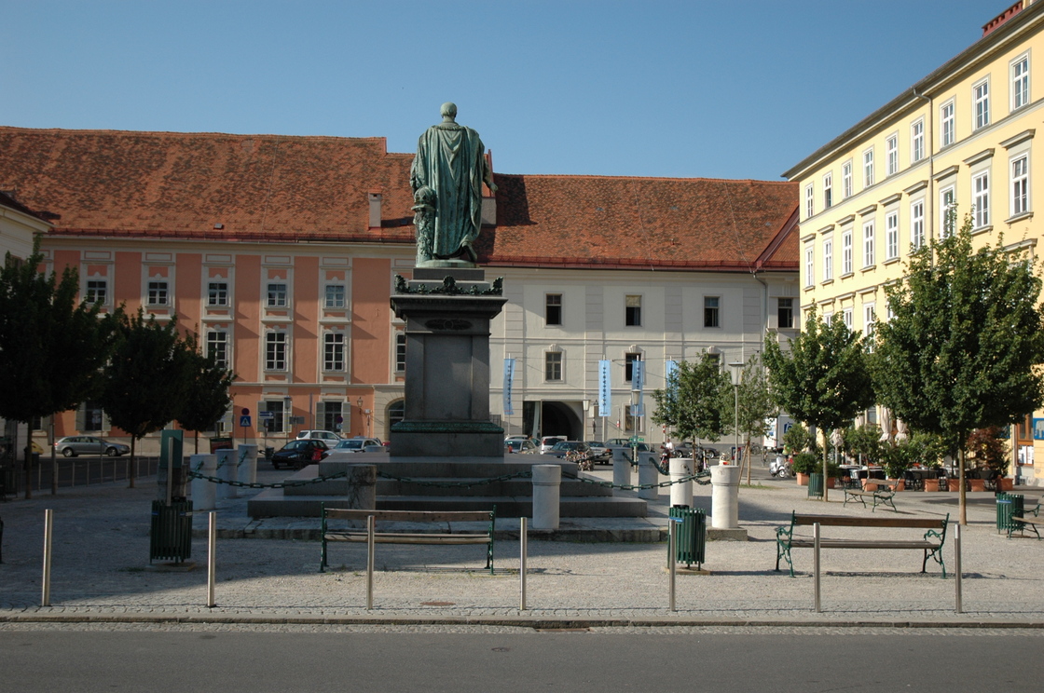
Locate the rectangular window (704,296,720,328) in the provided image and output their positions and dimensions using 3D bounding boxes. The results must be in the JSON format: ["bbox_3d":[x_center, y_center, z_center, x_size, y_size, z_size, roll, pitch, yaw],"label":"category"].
[{"bbox_3d":[14.450,-2.634,88.000,1.250,2.380,0.200,1,-3,-7],"label":"rectangular window"}]

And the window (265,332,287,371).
[{"bbox_3d":[-17.721,0.370,83.592,1.513,2.794,0.250,1,-3,-6],"label":"window"}]

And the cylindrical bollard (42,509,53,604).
[{"bbox_3d":[-4.419,1.973,10.780,0.065,0.900,0.065,1,-3,-6],"label":"cylindrical bollard"}]

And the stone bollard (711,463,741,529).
[{"bbox_3d":[3.489,2.584,19.850,0.480,1.030,0.480,1,-3,0],"label":"stone bollard"}]

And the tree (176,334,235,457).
[{"bbox_3d":[-12.690,2.272,44.818,2.800,5.750,2.800,1,-4,-6],"label":"tree"}]

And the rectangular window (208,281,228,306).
[{"bbox_3d":[-22.955,-3.972,87.392,1.500,1.800,0.250,1,-3,-6],"label":"rectangular window"}]

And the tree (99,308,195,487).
[{"bbox_3d":[-11.827,1.592,36.146,3.000,5.600,3.000,1,-3,-6],"label":"tree"}]

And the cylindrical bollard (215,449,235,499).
[{"bbox_3d":[-6.544,2.822,25.700,0.480,1.030,0.480,1,-3,-6],"label":"cylindrical bollard"}]

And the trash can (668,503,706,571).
[{"bbox_3d":[2.109,2.444,14.721,0.470,0.790,0.470,1,-3,0],"label":"trash can"}]

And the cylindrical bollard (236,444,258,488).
[{"bbox_3d":[-6.556,2.864,27.528,0.485,1.025,0.485,1,-3,-6],"label":"cylindrical bollard"}]

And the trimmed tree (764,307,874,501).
[{"bbox_3d":[8.680,1.693,33.663,3.250,5.640,3.200,1,-3,-6],"label":"trimmed tree"}]

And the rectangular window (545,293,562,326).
[{"bbox_3d":[2.320,-2.735,86.075,1.212,2.466,0.250,1,-3,-6],"label":"rectangular window"}]

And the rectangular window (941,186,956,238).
[{"bbox_3d":[17.777,-5.595,48.300,0.200,2.100,1.220,1,-3,-4],"label":"rectangular window"}]

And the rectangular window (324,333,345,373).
[{"bbox_3d":[-13.065,0.389,80.596,1.410,2.663,0.200,1,-4,-6],"label":"rectangular window"}]

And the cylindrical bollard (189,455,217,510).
[{"bbox_3d":[-5.948,2.549,21.601,0.485,1.025,0.485,1,-3,-6],"label":"cylindrical bollard"}]

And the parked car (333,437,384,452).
[{"bbox_3d":[-8.623,5.484,59.961,1.740,1.480,4.200,0,-3,15],"label":"parked car"}]

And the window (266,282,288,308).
[{"bbox_3d":[-16.978,-3.574,80.396,1.309,1.657,0.200,1,-4,-6],"label":"window"}]

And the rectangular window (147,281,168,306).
[{"bbox_3d":[-25.353,-3.668,80.700,1.380,1.620,0.200,1,-3,-7],"label":"rectangular window"}]

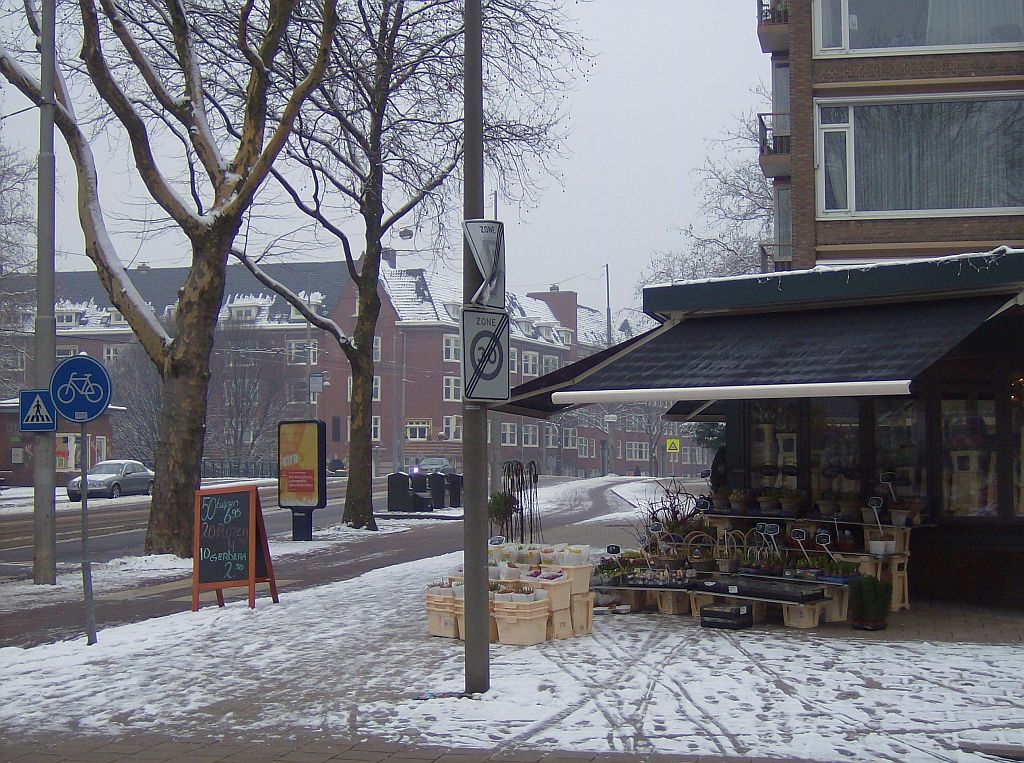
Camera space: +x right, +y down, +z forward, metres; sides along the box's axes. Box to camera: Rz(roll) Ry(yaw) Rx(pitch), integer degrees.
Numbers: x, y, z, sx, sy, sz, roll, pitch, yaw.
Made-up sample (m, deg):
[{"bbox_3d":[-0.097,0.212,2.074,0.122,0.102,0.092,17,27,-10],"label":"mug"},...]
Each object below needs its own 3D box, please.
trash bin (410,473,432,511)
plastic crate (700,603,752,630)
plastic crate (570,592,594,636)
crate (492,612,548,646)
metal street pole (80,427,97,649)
[{"bbox_3d":[-2.744,3.369,50.376,0.680,1.160,0.700,-1,-3,0],"label":"trash bin"},{"bbox_3d":[2.015,2.198,15.436,0.400,0.200,0.270,-2,-3,35],"label":"plastic crate"},{"bbox_3d":[0.494,2.022,14.413,0.310,0.360,0.370,-2,-3,34],"label":"plastic crate"},{"bbox_3d":[0.081,2.058,13.743,0.365,0.235,0.305,-2,-3,32],"label":"crate"},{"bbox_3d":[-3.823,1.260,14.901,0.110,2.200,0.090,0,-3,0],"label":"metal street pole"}]

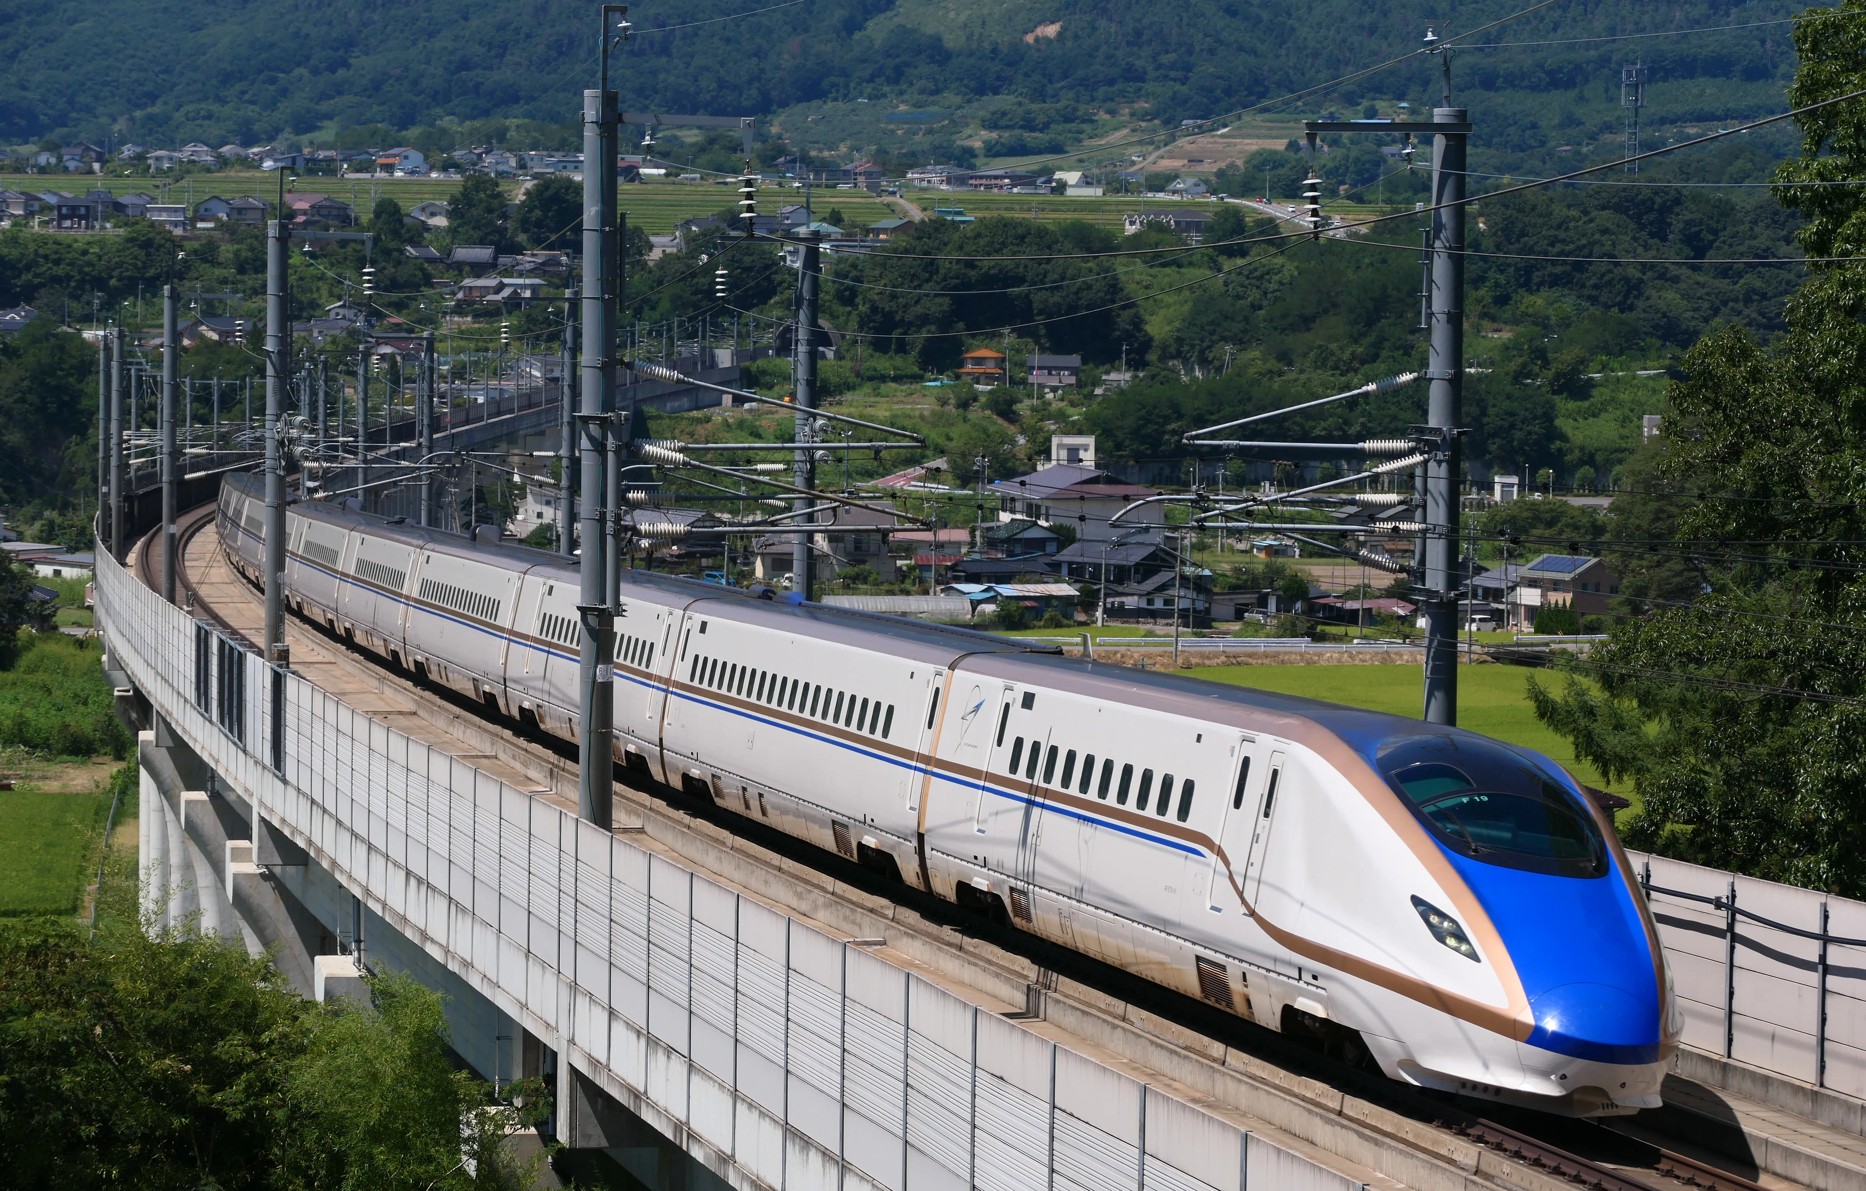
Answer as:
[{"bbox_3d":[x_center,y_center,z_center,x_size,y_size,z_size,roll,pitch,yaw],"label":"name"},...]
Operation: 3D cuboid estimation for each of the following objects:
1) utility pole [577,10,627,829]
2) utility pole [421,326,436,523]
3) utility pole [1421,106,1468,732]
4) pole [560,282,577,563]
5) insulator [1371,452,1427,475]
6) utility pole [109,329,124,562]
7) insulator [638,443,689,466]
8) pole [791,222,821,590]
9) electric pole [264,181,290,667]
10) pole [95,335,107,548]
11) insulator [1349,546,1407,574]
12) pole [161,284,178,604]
[{"bbox_3d":[-3.822,-1.009,75.901,0.550,11.703,0.550,0,3,-11],"label":"utility pole"},{"bbox_3d":[-16.695,-3.862,215.549,0.370,9.695,0.370,0,3,-8],"label":"utility pole"},{"bbox_3d":[6.088,-0.472,77.774,0.450,10.666,0.450,0,3,-11],"label":"utility pole"},{"bbox_3d":[-9.334,-2.784,167.166,0.380,10.251,0.380,0,3,-9],"label":"pole"},{"bbox_3d":[5.518,-1.561,77.245,0.700,0.150,0.150,-16,6,-9],"label":"insulator"},{"bbox_3d":[-26.726,-3.902,214.094,0.370,9.689,0.370,0,3,-8],"label":"utility pole"},{"bbox_3d":[-3.113,-1.629,75.393,0.600,0.150,0.150,16,0,-11],"label":"insulator"},{"bbox_3d":[-2.433,-1.755,125.457,0.430,10.539,0.430,0,3,-10],"label":"pole"},{"bbox_3d":[-12.421,-2.037,123.727,0.440,11.049,0.440,0,3,-10],"label":"electric pole"},{"bbox_3d":[-32.447,-5.234,255.258,0.350,10.047,0.350,0,3,-8],"label":"pole"},{"bbox_3d":[5.364,-0.417,78.645,0.736,0.150,0.150,21,-1,-11],"label":"insulator"},{"bbox_3d":[-19.344,-2.782,165.573,0.380,10.178,0.380,0,3,-9],"label":"pole"}]

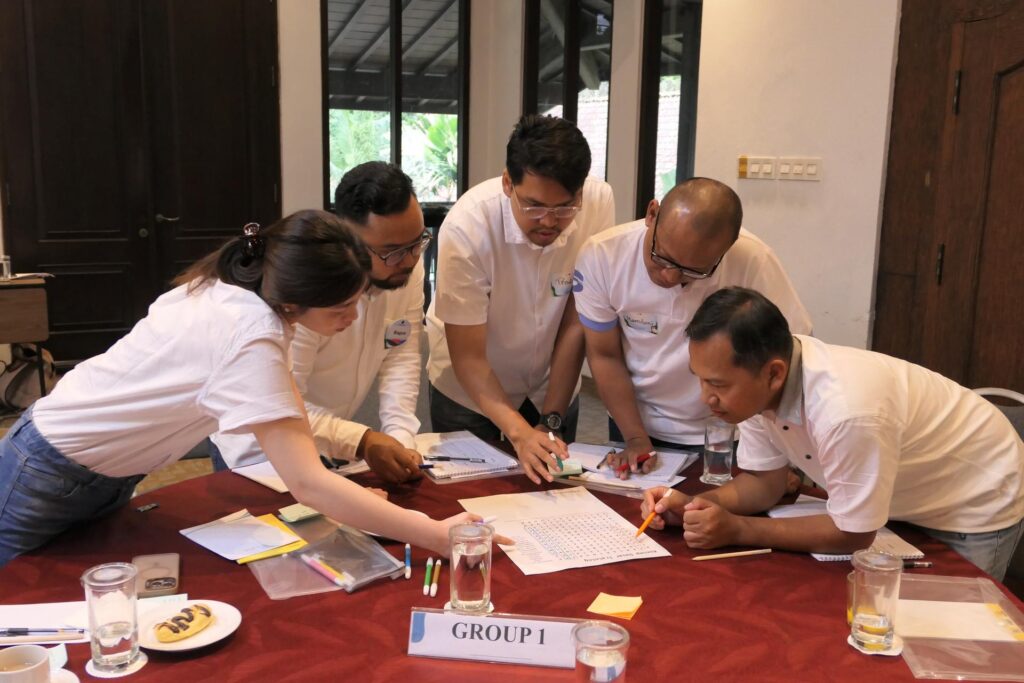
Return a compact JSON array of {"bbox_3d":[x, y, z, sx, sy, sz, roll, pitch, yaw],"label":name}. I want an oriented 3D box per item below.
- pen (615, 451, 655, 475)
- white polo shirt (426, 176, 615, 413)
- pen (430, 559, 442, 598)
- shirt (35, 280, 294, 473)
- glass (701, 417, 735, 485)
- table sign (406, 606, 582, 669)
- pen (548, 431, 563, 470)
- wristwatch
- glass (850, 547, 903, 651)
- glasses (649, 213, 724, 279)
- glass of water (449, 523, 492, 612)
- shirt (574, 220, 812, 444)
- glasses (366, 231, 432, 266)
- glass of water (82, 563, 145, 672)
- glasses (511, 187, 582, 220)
[{"bbox_3d":[0.294,0.280,2.337,0.140,0.011,0.011,-16,19,-42],"label":"pen"},{"bbox_3d":[0.021,-0.116,2.500,0.480,0.660,0.320,-1,36,-12],"label":"white polo shirt"},{"bbox_3d":[-0.133,0.416,1.750,0.011,0.011,0.155,1,10,-1],"label":"pen"},{"bbox_3d":[-0.692,0.096,2.030,0.520,0.330,0.420,-34,6,11],"label":"shirt"},{"bbox_3d":[0.487,0.257,2.335,0.075,0.136,0.075,1,10,0],"label":"glass"},{"bbox_3d":[-0.004,0.439,1.491,0.297,0.068,0.055,3,11,7],"label":"table sign"},{"bbox_3d":[0.102,0.254,2.300,0.012,0.012,0.132,-2,45,-16],"label":"pen"},{"bbox_3d":[0.105,0.206,2.550,0.064,0.046,0.055,17,-6,2],"label":"wristwatch"},{"bbox_3d":[0.569,0.404,1.554,0.076,0.137,0.076,1,11,0],"label":"glass"},{"bbox_3d":[0.387,-0.226,2.127,0.142,0.142,0.045,18,-16,20],"label":"glasses"},{"bbox_3d":[-0.068,0.371,1.644,0.075,0.136,0.075,1,10,0],"label":"glass of water"},{"bbox_3d":[0.443,-0.022,2.430,0.550,0.640,0.330,3,37,8],"label":"shirt"},{"bbox_3d":[-0.269,-0.224,2.227,0.140,0.046,0.145,-23,41,-31],"label":"glasses"},{"bbox_3d":[-0.574,0.398,1.437,0.075,0.136,0.075,1,10,0],"label":"glass of water"},{"bbox_3d":[0.084,-0.339,2.273,0.140,0.046,0.145,0,43,-3],"label":"glasses"}]

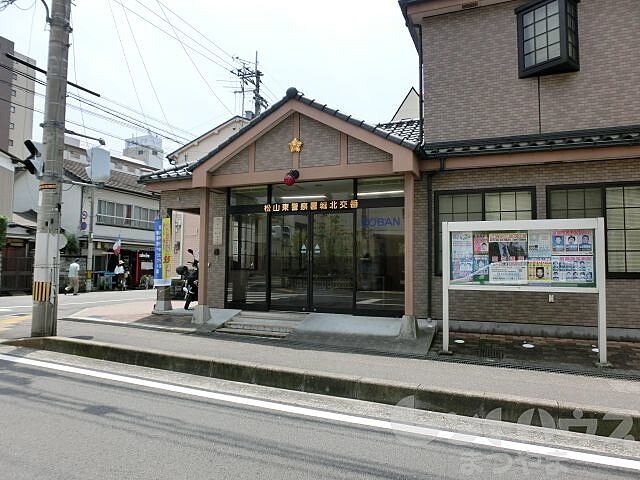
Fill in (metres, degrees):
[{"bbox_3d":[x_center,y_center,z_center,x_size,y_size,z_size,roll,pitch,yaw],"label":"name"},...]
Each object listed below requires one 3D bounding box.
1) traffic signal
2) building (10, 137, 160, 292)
[{"bbox_3d":[-5.244,-1.497,8.150,0.360,0.680,0.300,-1,-3,24],"label":"traffic signal"},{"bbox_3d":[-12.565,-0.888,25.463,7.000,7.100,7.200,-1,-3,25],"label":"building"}]

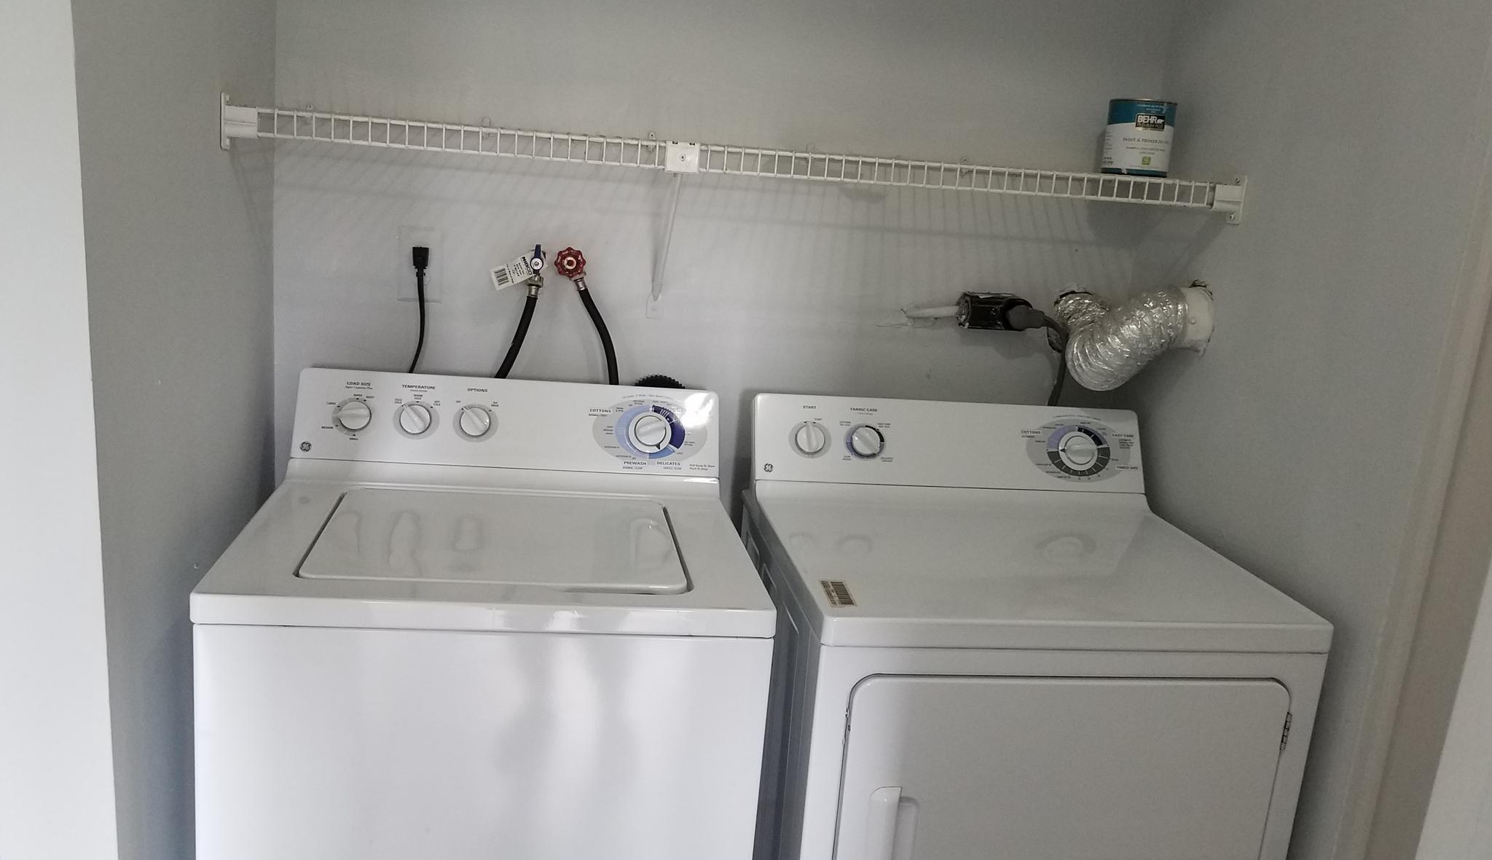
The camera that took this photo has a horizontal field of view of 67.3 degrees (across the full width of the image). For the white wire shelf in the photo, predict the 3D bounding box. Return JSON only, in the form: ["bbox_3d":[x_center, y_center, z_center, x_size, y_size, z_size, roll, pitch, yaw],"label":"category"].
[{"bbox_3d":[0.016,-0.427,1.805,1.535,0.076,0.310,2,12,-10],"label":"white wire shelf"}]

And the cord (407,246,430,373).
[{"bbox_3d":[-0.545,-0.203,1.879,0.040,0.215,0.065,2,12,-10],"label":"cord"}]

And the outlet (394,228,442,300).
[{"bbox_3d":[-0.553,-0.281,1.901,0.075,0.123,0.013,2,12,-10],"label":"outlet"}]

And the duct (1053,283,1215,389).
[{"bbox_3d":[0.642,-0.171,1.972,0.215,0.180,0.270,2,12,-10],"label":"duct"}]

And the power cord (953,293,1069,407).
[{"bbox_3d":[0.471,-0.150,2.038,0.220,0.195,0.105,2,12,-10],"label":"power cord"}]

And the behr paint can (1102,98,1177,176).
[{"bbox_3d":[0.631,-0.470,1.810,0.108,0.126,0.108,6,12,7],"label":"behr paint can"}]

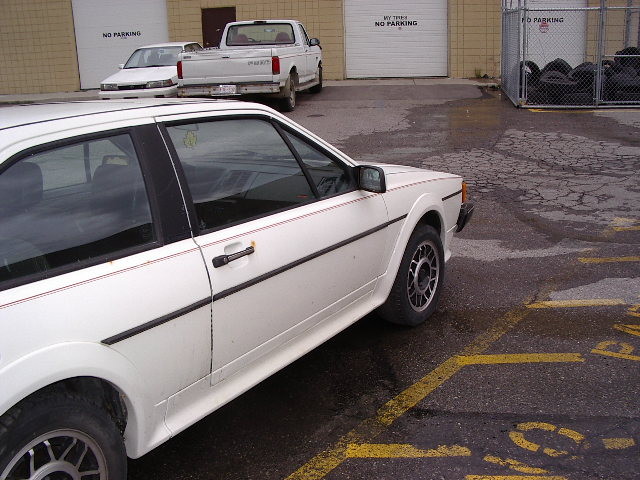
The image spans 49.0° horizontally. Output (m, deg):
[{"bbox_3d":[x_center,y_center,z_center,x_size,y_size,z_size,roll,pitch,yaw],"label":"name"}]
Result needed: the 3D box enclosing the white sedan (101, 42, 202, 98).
[{"bbox_3d":[-3.570,-3.930,16.650,1.700,1.360,4.250,0,17,10],"label":"white sedan"}]

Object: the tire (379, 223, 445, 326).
[{"bbox_3d":[0.494,0.187,3.814,0.190,0.560,0.560,7,15,33],"label":"tire"}]

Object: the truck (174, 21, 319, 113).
[{"bbox_3d":[-1.275,-3.800,15.050,2.050,1.800,5.220,0,17,10],"label":"truck"}]

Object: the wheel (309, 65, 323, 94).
[{"bbox_3d":[-0.118,-3.797,16.819,0.250,0.740,0.740,1,17,9],"label":"wheel"}]

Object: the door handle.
[{"bbox_3d":[-0.281,0.052,2.312,0.040,0.040,0.200,6,15,30],"label":"door handle"}]

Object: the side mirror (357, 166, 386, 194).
[{"bbox_3d":[0.233,-0.271,3.170,0.150,0.115,0.085,6,15,30],"label":"side mirror"}]

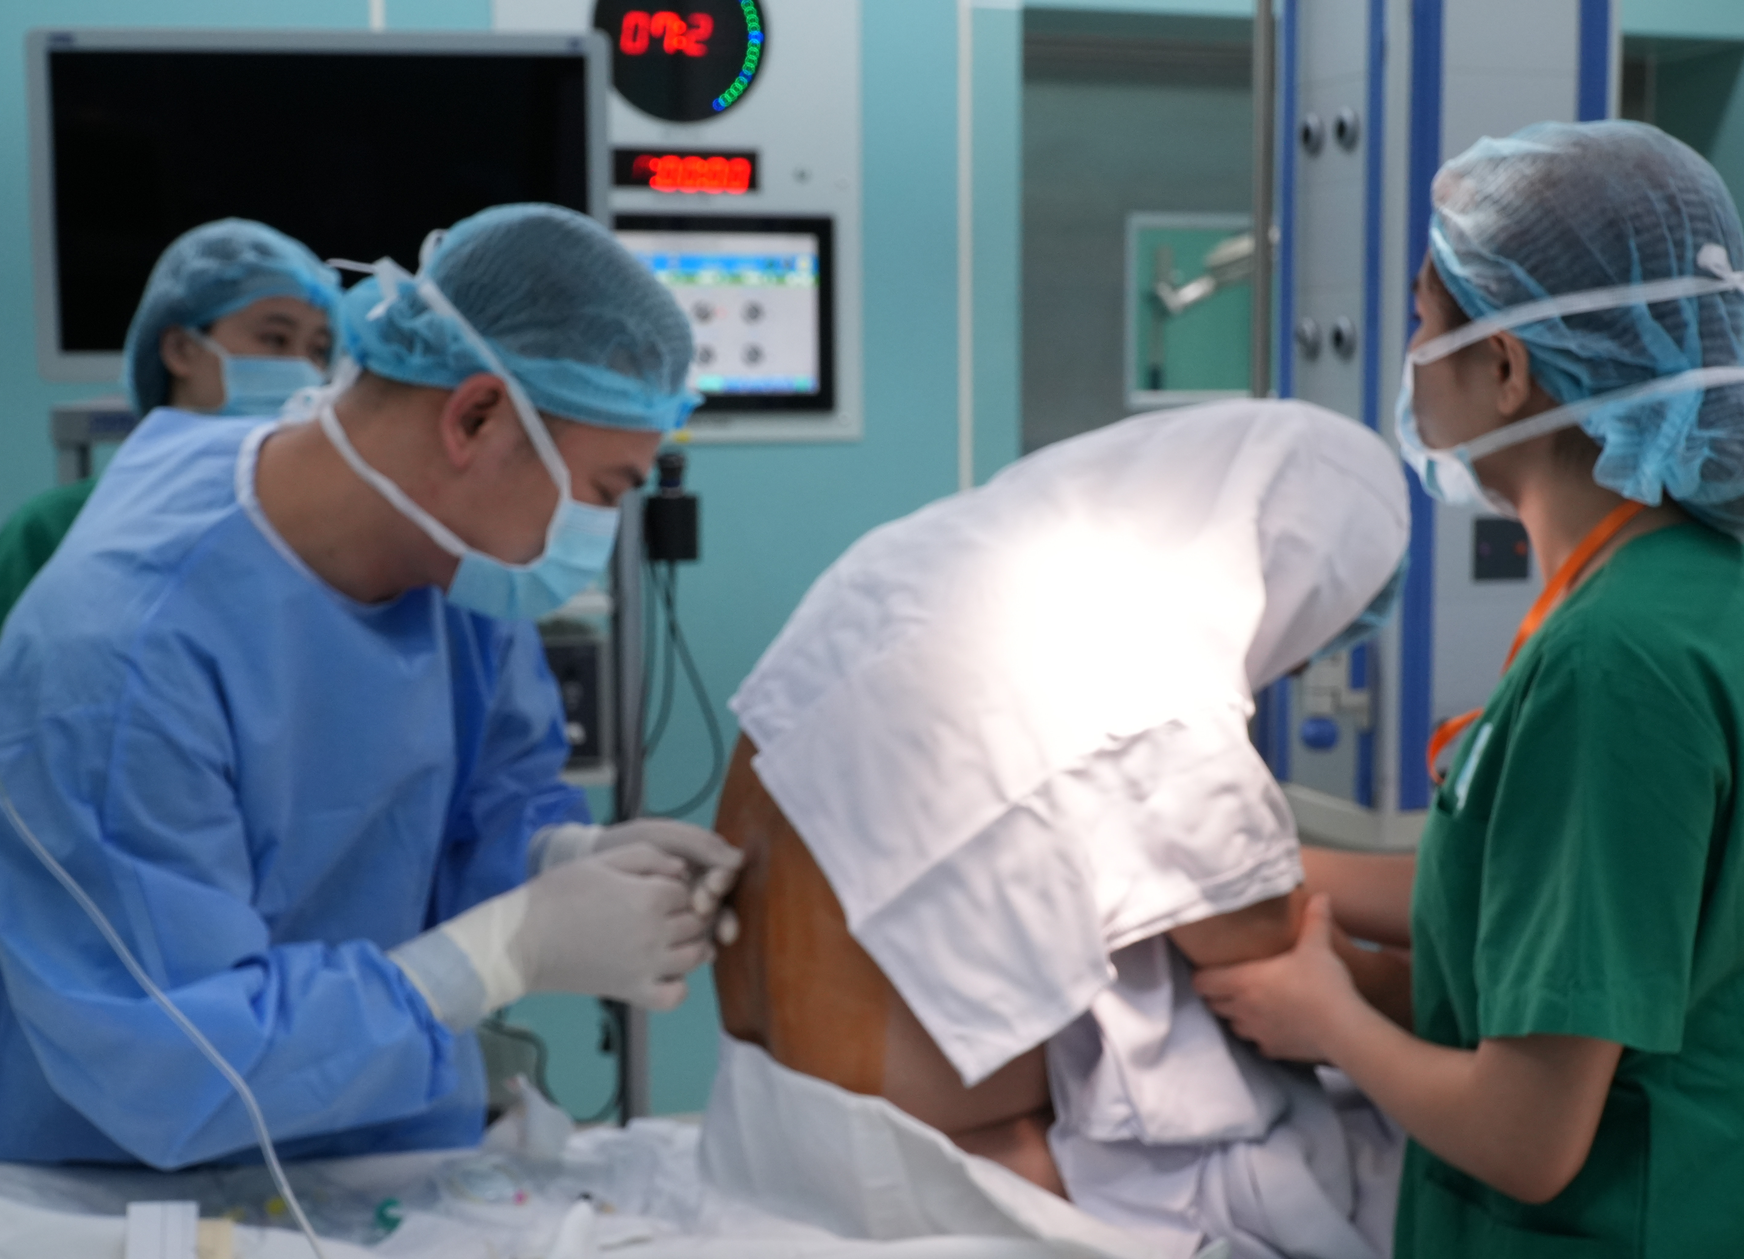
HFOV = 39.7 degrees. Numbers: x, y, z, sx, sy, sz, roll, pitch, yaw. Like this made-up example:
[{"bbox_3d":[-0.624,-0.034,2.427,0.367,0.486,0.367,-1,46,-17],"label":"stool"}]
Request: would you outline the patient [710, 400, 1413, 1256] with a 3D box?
[{"bbox_3d":[0.180,0.307,1.940,0.640,0.980,0.480,-3,7,-22],"label":"patient"}]

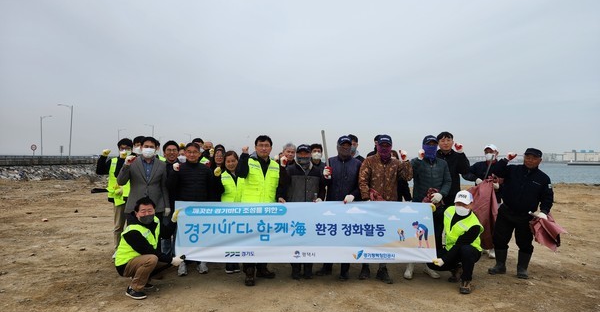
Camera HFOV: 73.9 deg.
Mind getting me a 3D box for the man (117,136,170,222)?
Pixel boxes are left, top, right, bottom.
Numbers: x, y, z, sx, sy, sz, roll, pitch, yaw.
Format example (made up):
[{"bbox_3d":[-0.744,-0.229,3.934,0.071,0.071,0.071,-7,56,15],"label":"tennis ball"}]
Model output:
[{"bbox_3d":[-2.029,0.635,5.180,0.693,1.745,0.420,0,-1,-9],"label":"man"}]

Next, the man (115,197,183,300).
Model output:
[{"bbox_3d":[-1.671,0.974,4.370,0.720,1.039,0.560,-1,-1,41],"label":"man"}]

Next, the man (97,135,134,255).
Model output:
[{"bbox_3d":[-2.648,0.626,5.850,0.600,1.765,0.450,0,-1,-14],"label":"man"}]

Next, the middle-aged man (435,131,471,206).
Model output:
[{"bbox_3d":[2.049,0.596,5.510,0.601,1.830,0.420,0,-1,8],"label":"middle-aged man"}]

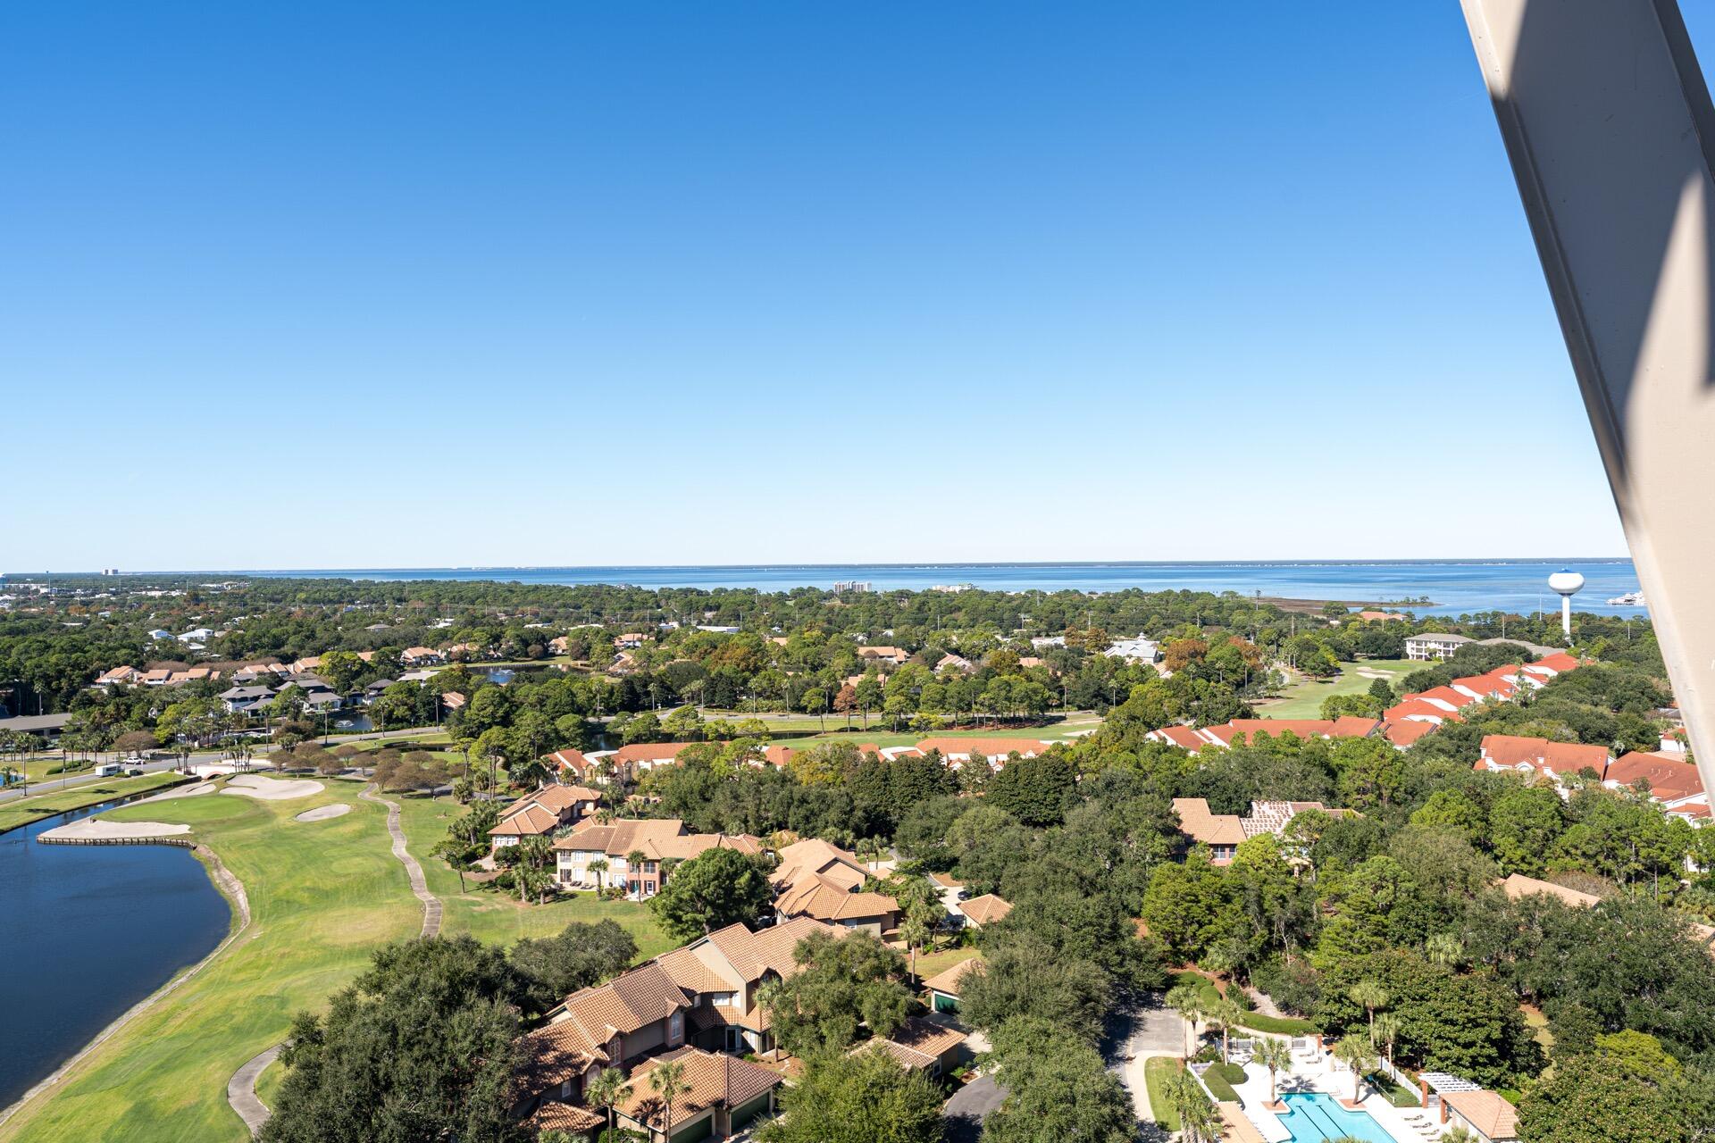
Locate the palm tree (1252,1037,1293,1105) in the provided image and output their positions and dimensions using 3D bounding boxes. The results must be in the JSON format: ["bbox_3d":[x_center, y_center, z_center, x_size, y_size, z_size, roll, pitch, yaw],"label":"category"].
[{"bbox_3d":[43.349,52.059,109.131,4.000,7.100,4.000,0,1,20],"label":"palm tree"}]

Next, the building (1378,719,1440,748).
[{"bbox_3d":[149.764,46.372,281.453,14.000,9.500,12.500,-1,1,-42],"label":"building"}]

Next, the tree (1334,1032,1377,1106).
[{"bbox_3d":[49.545,49.472,104.262,4.470,6.970,4.470,0,1,25],"label":"tree"}]

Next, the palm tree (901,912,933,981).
[{"bbox_3d":[7.389,48.555,134.745,4.140,8.910,4.140,0,1,3],"label":"palm tree"}]

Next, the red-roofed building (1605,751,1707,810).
[{"bbox_3d":[174.463,46.506,223.451,17.500,10.000,20.000,-1,1,-34],"label":"red-roofed building"}]

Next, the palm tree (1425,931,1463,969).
[{"bbox_3d":[69.948,47.759,124.929,4.550,9.590,4.550,0,1,29],"label":"palm tree"}]

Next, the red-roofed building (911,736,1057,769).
[{"bbox_3d":[32.758,47.513,269.955,34.500,9.200,13.500,0,1,8],"label":"red-roofed building"}]

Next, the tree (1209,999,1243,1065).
[{"bbox_3d":[38.969,49.027,110.870,3.900,7.910,3.900,0,1,19],"label":"tree"}]

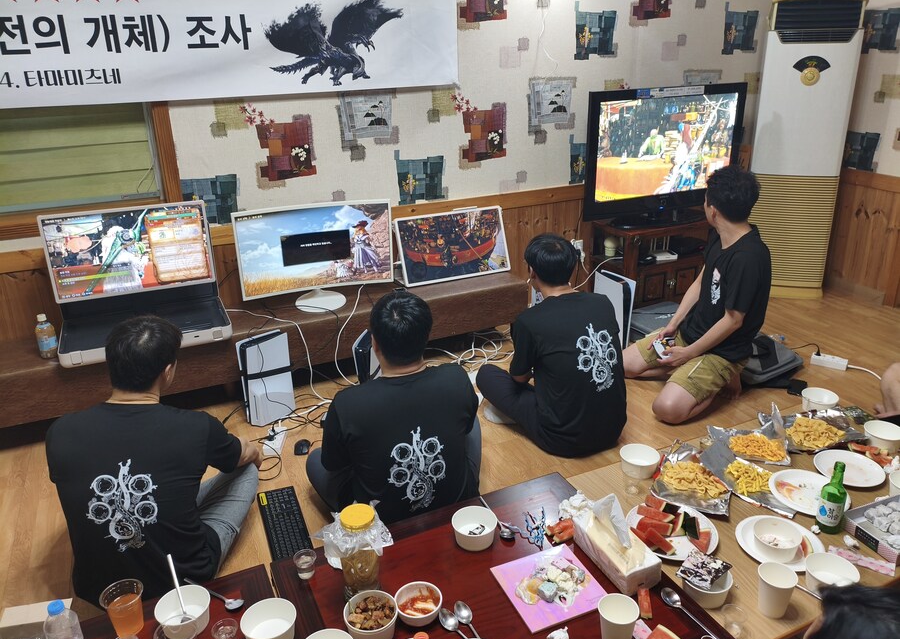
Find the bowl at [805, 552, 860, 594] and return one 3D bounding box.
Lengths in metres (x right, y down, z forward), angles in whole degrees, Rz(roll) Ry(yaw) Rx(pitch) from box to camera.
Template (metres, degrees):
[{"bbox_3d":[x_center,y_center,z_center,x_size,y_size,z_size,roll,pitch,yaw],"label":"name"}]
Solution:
[{"bbox_3d":[0.939,0.638,1.667,0.118,0.058,0.118,-2,20,1],"label":"bowl"}]

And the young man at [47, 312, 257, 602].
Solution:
[{"bbox_3d":[-0.941,0.351,2.192,0.660,0.860,0.600,-8,21,-16],"label":"young man"}]

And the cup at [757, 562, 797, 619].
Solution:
[{"bbox_3d":[0.804,0.676,1.674,0.088,0.107,0.088,11,25,29],"label":"cup"}]

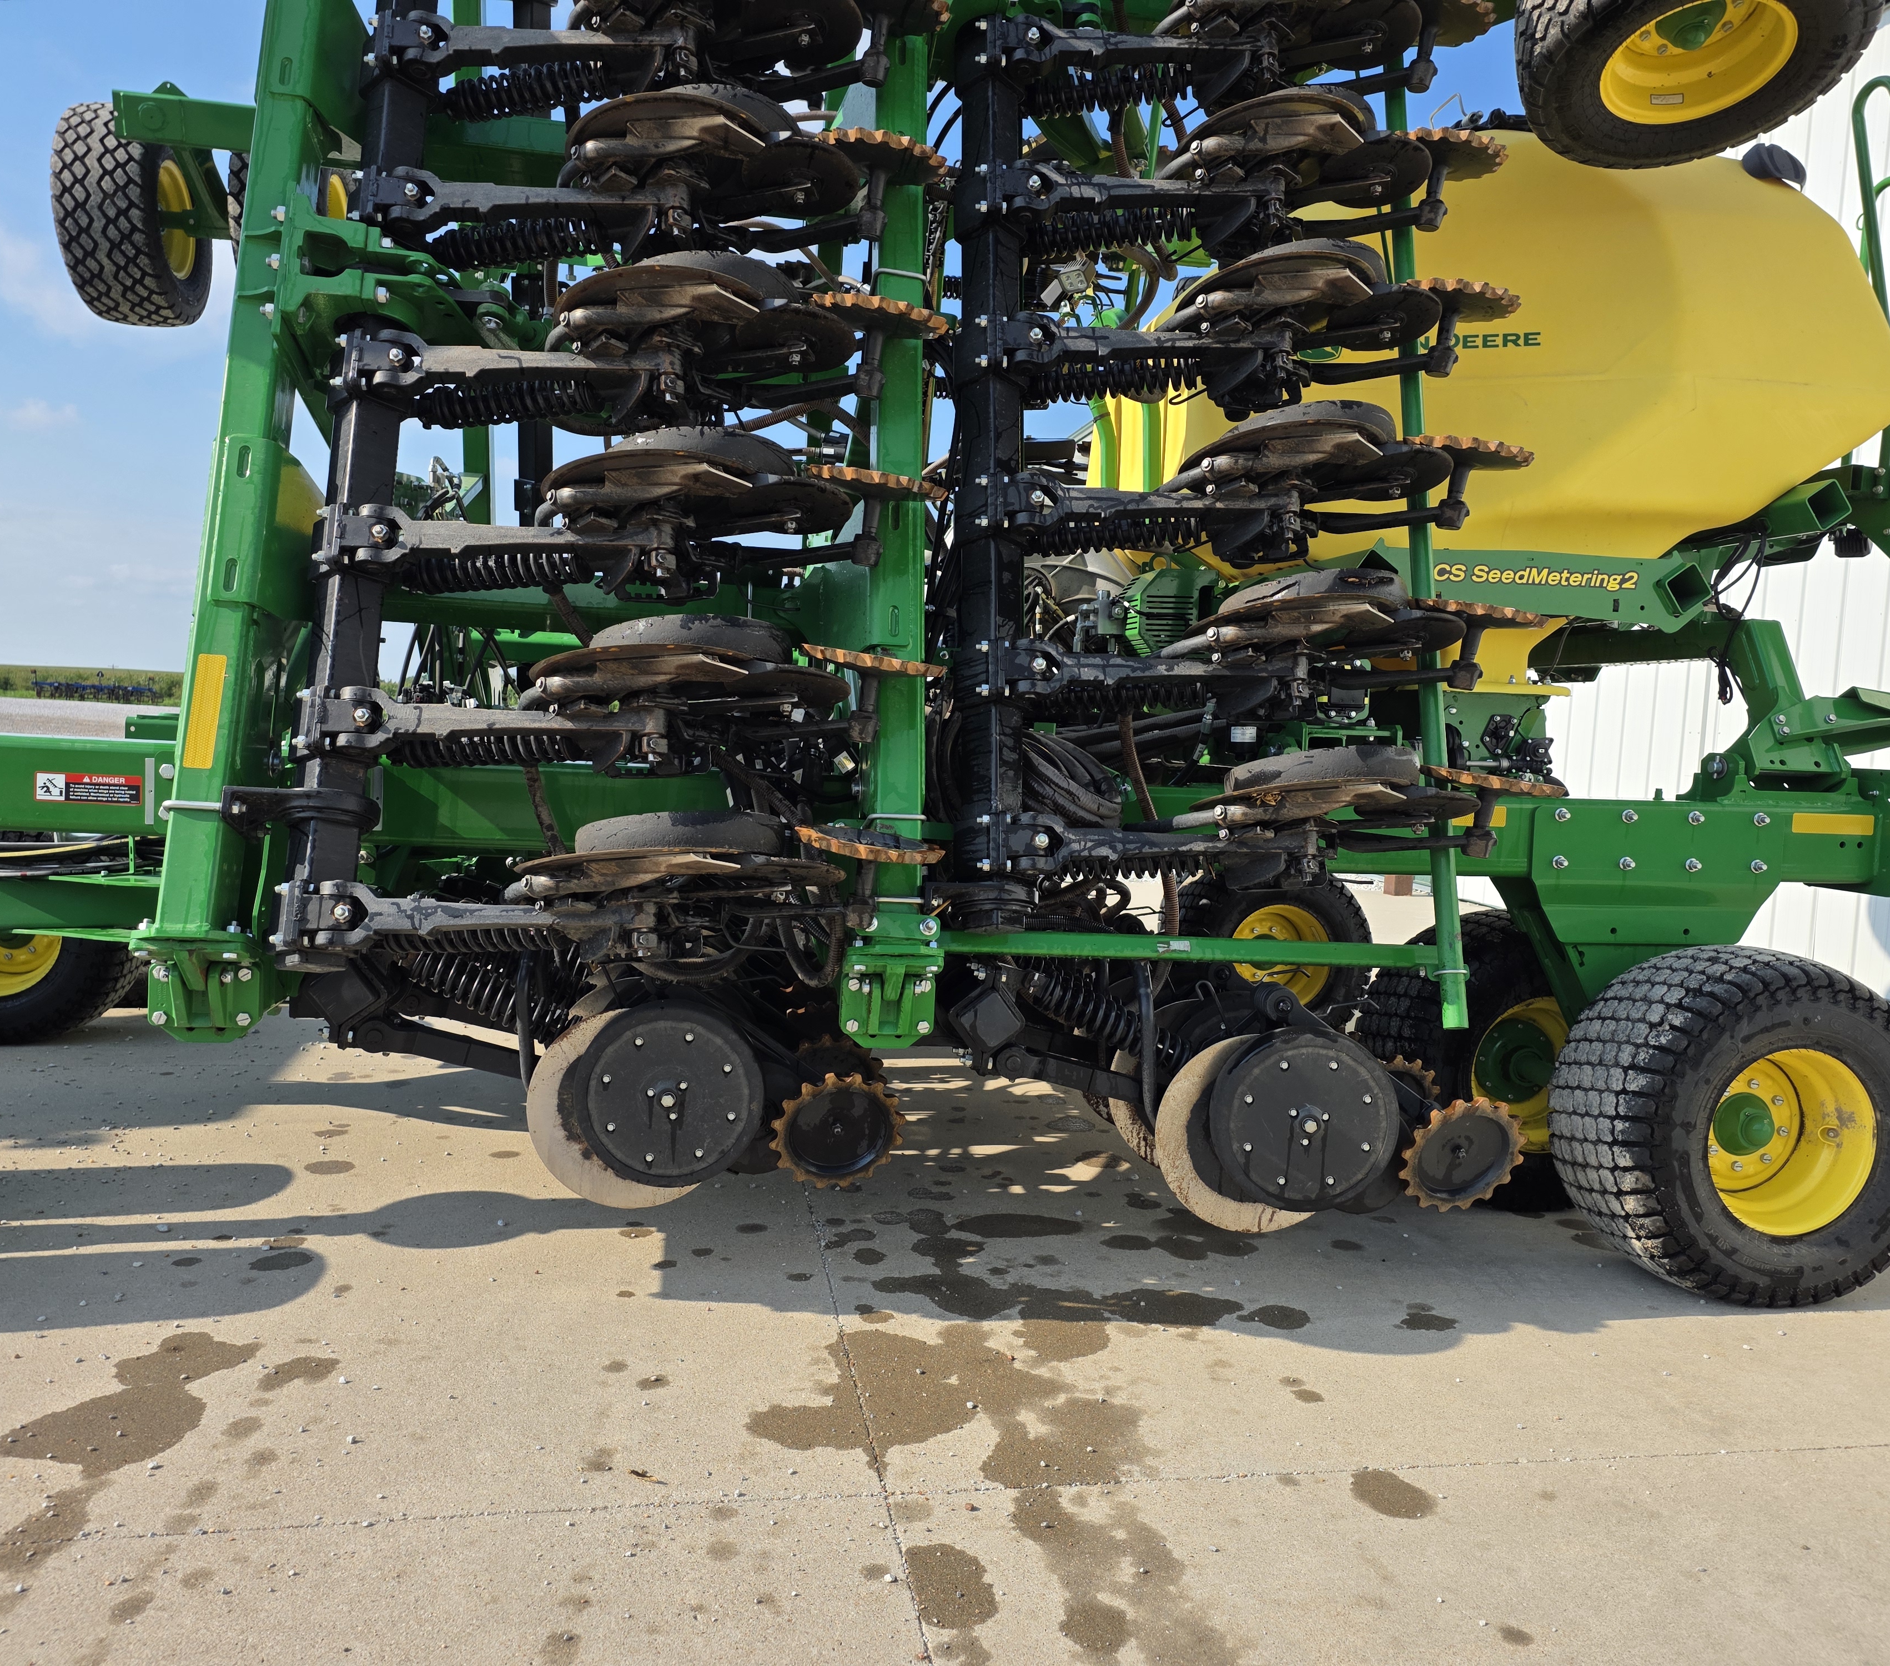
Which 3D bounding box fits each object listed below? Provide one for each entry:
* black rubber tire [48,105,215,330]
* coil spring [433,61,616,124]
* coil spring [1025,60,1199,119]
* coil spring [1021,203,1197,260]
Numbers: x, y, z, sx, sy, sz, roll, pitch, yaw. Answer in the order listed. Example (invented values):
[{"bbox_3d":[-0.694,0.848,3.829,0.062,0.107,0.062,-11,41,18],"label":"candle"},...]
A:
[{"bbox_3d":[-3.274,-2.492,5.983,0.360,0.840,0.840,2,5,-8],"label":"black rubber tire"},{"bbox_3d":[-0.936,-1.674,3.333,0.410,0.094,0.094,-3,-12,10],"label":"coil spring"},{"bbox_3d":[0.381,-1.804,3.591,0.410,0.094,0.094,-3,-12,10],"label":"coil spring"},{"bbox_3d":[0.383,-1.427,3.501,0.414,0.092,0.092,-2,-13,11],"label":"coil spring"}]

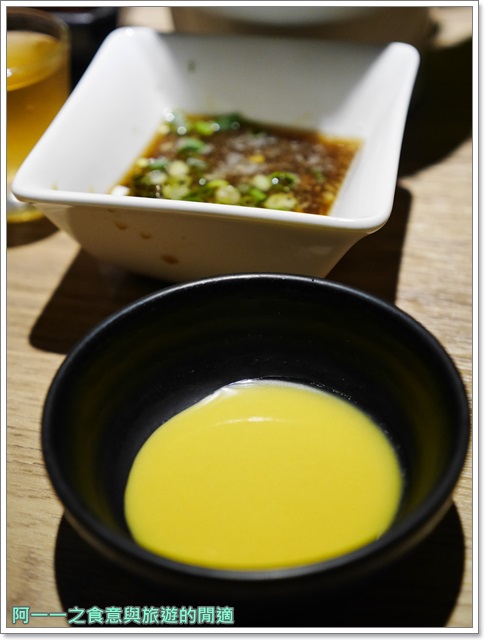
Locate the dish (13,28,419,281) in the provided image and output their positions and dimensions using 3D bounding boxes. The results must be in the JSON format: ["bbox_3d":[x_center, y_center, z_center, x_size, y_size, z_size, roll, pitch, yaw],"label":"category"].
[{"bbox_3d":[-0.003,-0.054,0.443,0.131,0.063,0.131,6,41,9],"label":"dish"}]

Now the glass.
[{"bbox_3d":[-0.101,-0.085,0.475,0.065,0.073,0.065,-2,41,0],"label":"glass"}]

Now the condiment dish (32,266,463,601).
[{"bbox_3d":[0.005,0.043,0.340,0.124,0.049,0.124,-2,41,0],"label":"condiment dish"}]

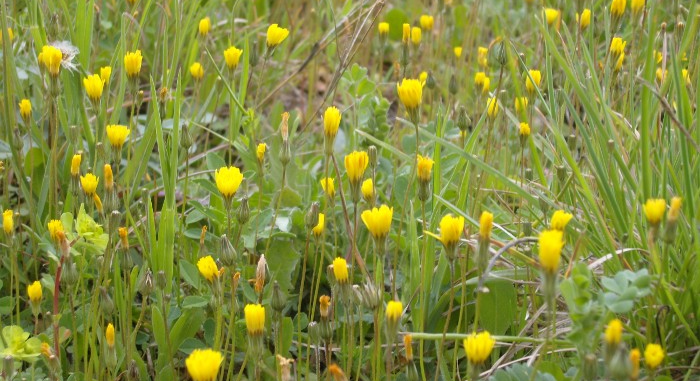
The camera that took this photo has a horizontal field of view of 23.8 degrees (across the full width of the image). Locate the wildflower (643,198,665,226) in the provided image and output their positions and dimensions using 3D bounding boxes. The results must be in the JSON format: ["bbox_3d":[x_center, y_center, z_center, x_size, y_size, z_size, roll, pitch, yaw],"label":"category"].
[{"bbox_3d":[0.197,0.014,1.071,0.015,0.016,0.015,4,20,10],"label":"wildflower"}]

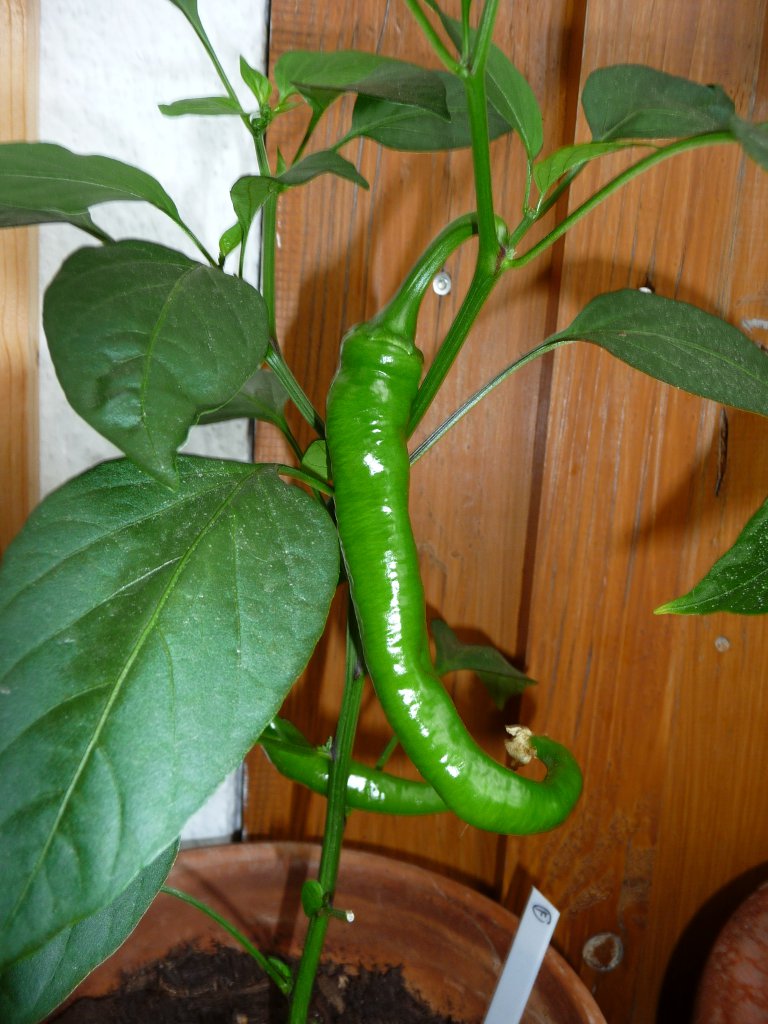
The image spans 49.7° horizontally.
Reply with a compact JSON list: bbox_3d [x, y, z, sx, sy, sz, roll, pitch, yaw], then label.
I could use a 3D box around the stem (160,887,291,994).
[{"bbox_3d":[-0.057,0.155,0.302,0.012,0.071,0.010,-43,24,-12],"label":"stem"}]

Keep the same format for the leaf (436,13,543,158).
[{"bbox_3d":[0.034,-0.139,0.270,0.022,0.053,0.014,-32,0,-15],"label":"leaf"}]

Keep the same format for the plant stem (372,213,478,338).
[{"bbox_3d":[0.013,-0.073,0.250,0.016,0.046,0.014,29,-18,6],"label":"plant stem"}]

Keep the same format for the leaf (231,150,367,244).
[{"bbox_3d":[-0.029,-0.106,0.280,0.045,0.029,0.022,3,10,0],"label":"leaf"}]

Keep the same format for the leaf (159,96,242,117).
[{"bbox_3d":[-0.062,-0.137,0.280,0.028,0.006,0.013,2,10,-6],"label":"leaf"}]

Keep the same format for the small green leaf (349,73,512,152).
[{"bbox_3d":[0.018,-0.157,0.325,0.062,0.029,0.022,3,10,0],"label":"small green leaf"}]

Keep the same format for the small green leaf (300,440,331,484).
[{"bbox_3d":[-0.022,-0.017,0.280,0.013,0.015,0.007,5,10,11],"label":"small green leaf"}]

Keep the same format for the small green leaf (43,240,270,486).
[{"bbox_3d":[-0.069,-0.045,0.252,0.066,0.077,0.028,8,-26,-3],"label":"small green leaf"}]

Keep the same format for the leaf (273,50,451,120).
[{"bbox_3d":[-0.008,-0.154,0.300,0.061,0.023,0.030,3,10,0],"label":"leaf"}]

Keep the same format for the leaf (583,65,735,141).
[{"bbox_3d":[0.106,-0.158,0.320,0.057,0.027,0.025,3,10,0],"label":"leaf"}]

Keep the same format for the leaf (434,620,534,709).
[{"bbox_3d":[0.045,0.070,0.375,0.048,0.037,0.025,3,10,0],"label":"leaf"}]

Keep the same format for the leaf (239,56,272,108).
[{"bbox_3d":[-0.043,-0.145,0.280,0.011,0.017,0.007,6,10,17],"label":"leaf"}]

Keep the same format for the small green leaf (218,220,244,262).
[{"bbox_3d":[-0.053,-0.093,0.285,0.008,0.013,0.007,3,10,0],"label":"small green leaf"}]

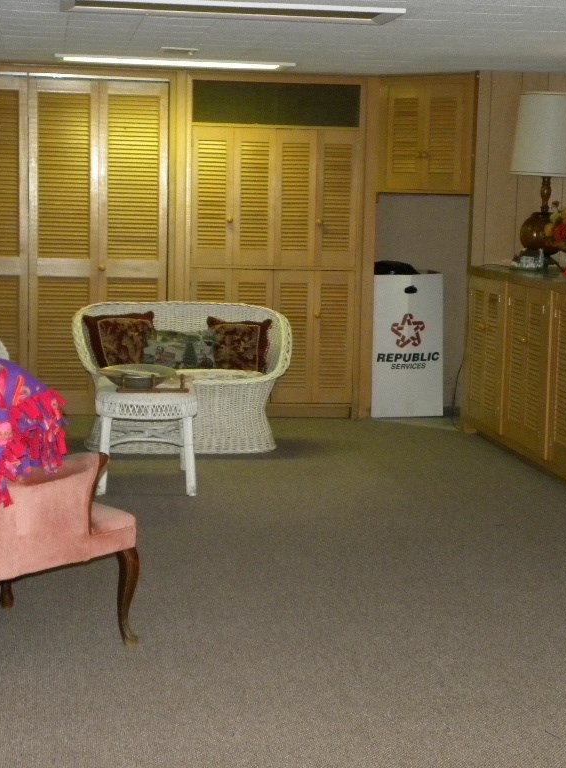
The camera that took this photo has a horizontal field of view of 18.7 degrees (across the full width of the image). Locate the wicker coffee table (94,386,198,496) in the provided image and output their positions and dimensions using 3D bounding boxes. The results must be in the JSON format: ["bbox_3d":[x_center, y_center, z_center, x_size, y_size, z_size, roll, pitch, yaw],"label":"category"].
[{"bbox_3d":[-0.669,0.239,8.193,0.470,0.465,0.800,0,6,-8],"label":"wicker coffee table"}]

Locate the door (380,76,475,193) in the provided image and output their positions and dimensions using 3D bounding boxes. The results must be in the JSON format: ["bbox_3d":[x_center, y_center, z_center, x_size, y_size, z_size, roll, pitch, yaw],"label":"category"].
[{"bbox_3d":[0.838,-1.443,9.924,0.680,0.680,0.060,6,8,39],"label":"door"}]

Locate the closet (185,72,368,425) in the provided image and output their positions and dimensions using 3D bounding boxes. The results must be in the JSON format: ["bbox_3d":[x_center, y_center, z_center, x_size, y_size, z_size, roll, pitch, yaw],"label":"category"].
[{"bbox_3d":[-0.080,-0.837,10.710,1.100,2.070,0.450,0,6,-8],"label":"closet"}]

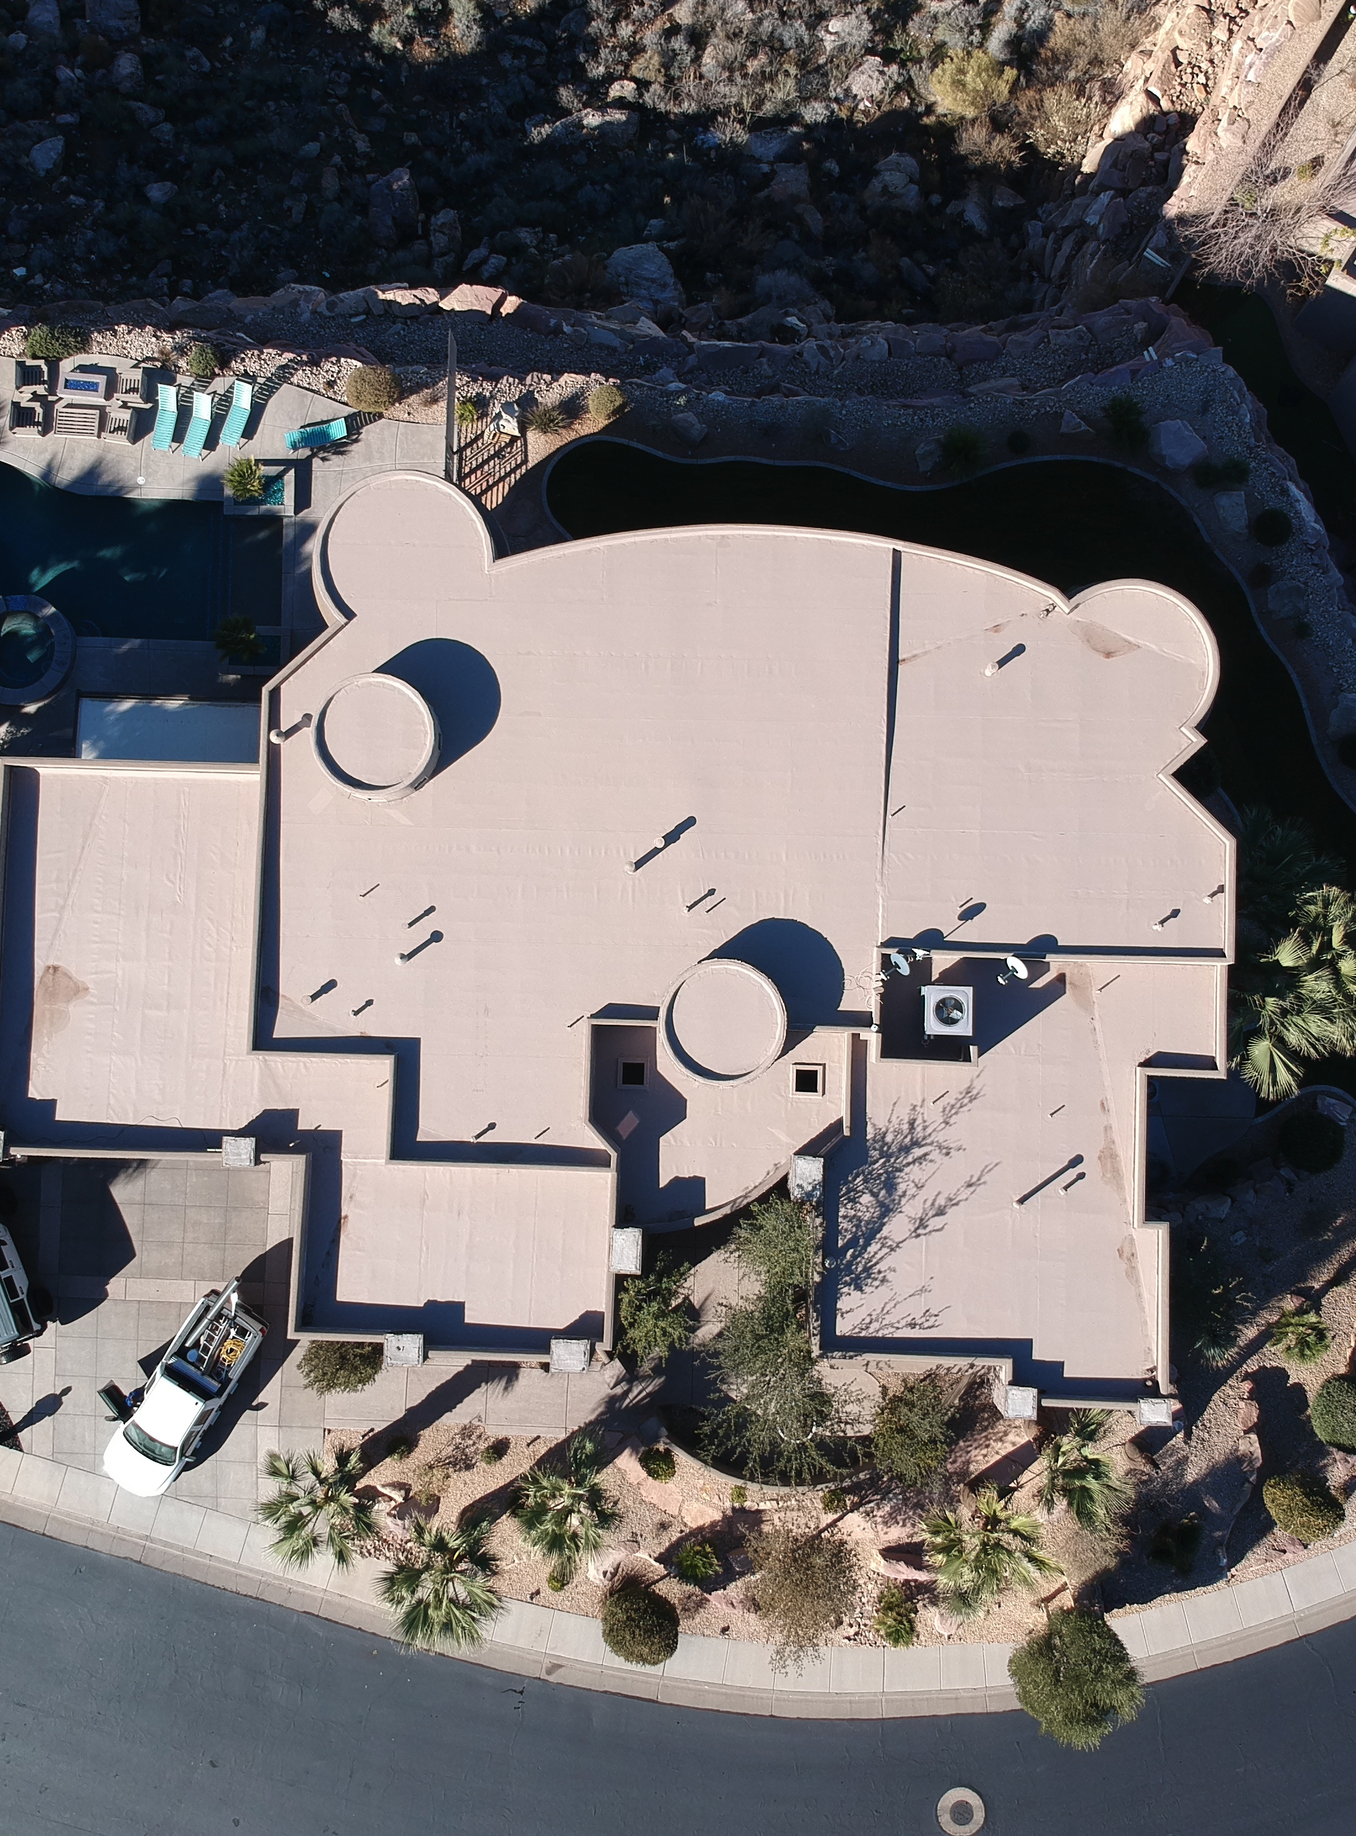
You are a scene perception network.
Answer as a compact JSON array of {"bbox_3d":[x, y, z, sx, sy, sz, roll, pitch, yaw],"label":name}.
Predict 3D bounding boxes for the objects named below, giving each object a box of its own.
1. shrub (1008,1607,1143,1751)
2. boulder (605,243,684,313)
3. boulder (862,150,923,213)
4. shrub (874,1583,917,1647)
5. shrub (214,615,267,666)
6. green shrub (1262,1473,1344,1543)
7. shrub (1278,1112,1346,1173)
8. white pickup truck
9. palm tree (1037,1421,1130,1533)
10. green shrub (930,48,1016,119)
[{"bbox_3d":[10.226,19.622,46.244,3.390,5.000,3.580,2,86,0],"label":"shrub"},{"bbox_3d":[-1.180,-21.930,60.020,2.690,2.000,2.060,0,86,0],"label":"boulder"},{"bbox_3d":[7.898,-27.115,65.188,2.100,1.500,2.100,0,86,0],"label":"boulder"},{"bbox_3d":[6.250,19.970,50.380,1.240,1.100,1.740,0,86,0],"label":"shrub"},{"bbox_3d":[-11.800,-7.470,47.600,1.350,1.150,1.350,0,90,0],"label":"shrub"},{"bbox_3d":[17.170,16.199,48.538,2.190,1.500,1.830,2,86,0],"label":"green shrub"},{"bbox_3d":[18.044,6.396,50.317,1.850,1.500,1.700,0,86,0],"label":"shrub"},{"bbox_3d":[-14.001,13.525,49.880,2.000,1.900,5.800,31,87,3],"label":"white pickup truck"},{"bbox_3d":[10.400,14.400,46.800,2.400,2.900,2.700,0,90,0],"label":"palm tree"},{"bbox_3d":[9.170,-25.900,55.000,2.600,1.600,2.100,0,90,0],"label":"green shrub"}]

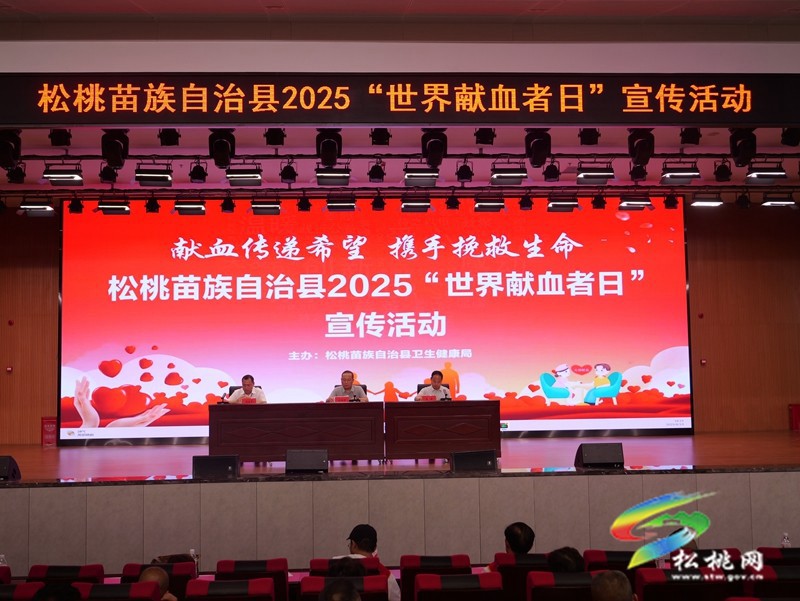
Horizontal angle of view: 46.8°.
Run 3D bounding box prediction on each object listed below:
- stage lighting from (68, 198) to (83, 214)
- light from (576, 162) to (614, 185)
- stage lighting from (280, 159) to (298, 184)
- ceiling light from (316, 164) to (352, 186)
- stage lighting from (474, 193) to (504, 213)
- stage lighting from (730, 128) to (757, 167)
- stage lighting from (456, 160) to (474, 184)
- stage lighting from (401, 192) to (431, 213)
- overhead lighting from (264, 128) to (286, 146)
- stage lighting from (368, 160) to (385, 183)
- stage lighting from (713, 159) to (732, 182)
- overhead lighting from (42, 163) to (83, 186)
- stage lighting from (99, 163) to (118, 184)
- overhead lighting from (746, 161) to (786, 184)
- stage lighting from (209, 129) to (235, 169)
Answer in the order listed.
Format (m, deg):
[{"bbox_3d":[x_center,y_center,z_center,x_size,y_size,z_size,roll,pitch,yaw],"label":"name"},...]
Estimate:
[{"bbox_3d":[-5.201,-1.514,14.824,0.220,0.240,0.200,-1,-4,-3],"label":"stage lighting"},{"bbox_3d":[2.548,-1.664,12.120,0.460,0.270,0.320,-1,-4,-3],"label":"light"},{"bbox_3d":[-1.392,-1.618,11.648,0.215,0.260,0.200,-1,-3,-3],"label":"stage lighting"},{"bbox_3d":[-0.913,-1.716,12.702,0.480,0.270,0.260,-1,-4,-3],"label":"ceiling light"},{"bbox_3d":[1.352,-1.481,13.976,0.430,0.250,0.280,-1,-3,-3],"label":"stage lighting"},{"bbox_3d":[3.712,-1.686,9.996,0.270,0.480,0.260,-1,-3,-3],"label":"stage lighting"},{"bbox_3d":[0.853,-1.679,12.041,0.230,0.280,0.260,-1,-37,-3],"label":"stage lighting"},{"bbox_3d":[0.261,-1.601,15.114,0.470,0.280,0.260,-1,-4,-3],"label":"stage lighting"},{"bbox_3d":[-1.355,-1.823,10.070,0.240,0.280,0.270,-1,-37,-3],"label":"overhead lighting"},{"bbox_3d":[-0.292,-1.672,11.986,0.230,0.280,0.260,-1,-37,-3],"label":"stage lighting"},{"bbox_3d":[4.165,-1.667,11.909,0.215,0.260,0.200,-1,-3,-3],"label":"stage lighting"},{"bbox_3d":[-4.201,-1.569,11.515,0.430,0.250,0.280,-1,-3,-3],"label":"overhead lighting"},{"bbox_3d":[-3.952,-1.722,12.541,0.240,0.270,0.210,-1,-4,-3],"label":"stage lighting"},{"bbox_3d":[5.160,-1.802,13.023,0.500,0.280,0.260,-1,-4,-3],"label":"overhead lighting"},{"bbox_3d":[-2.053,-1.777,10.641,0.300,0.500,0.270,-1,-4,-3],"label":"stage lighting"}]

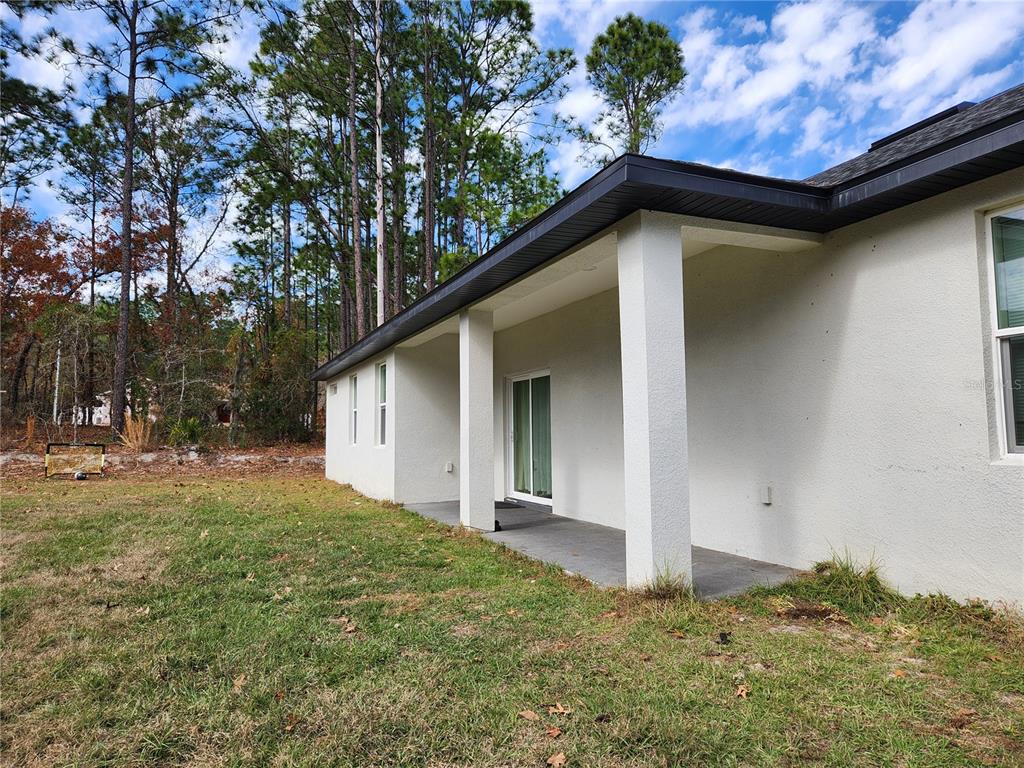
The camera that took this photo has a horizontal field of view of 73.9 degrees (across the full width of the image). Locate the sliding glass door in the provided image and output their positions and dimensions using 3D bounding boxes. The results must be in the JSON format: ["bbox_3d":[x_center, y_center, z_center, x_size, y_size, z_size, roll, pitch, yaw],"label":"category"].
[{"bbox_3d":[0.309,0.844,10.754,0.120,2.030,1.830,1,-5,-23],"label":"sliding glass door"}]

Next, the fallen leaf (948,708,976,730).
[{"bbox_3d":[1.850,1.374,2.794,0.100,0.035,0.075,-3,-5,32],"label":"fallen leaf"}]

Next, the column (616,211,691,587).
[{"bbox_3d":[1.018,0.147,4.878,0.325,2.703,0.325,1,-5,-23],"label":"column"}]

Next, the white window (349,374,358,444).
[{"bbox_3d":[-3.466,0.596,15.261,0.100,1.560,0.970,1,-5,-23],"label":"white window"}]

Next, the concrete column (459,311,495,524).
[{"bbox_3d":[-0.424,0.445,8.275,0.325,2.645,0.325,1,-5,-23],"label":"concrete column"}]

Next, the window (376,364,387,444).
[{"bbox_3d":[-2.349,0.388,12.631,0.100,1.560,0.960,1,-5,-23],"label":"window"}]

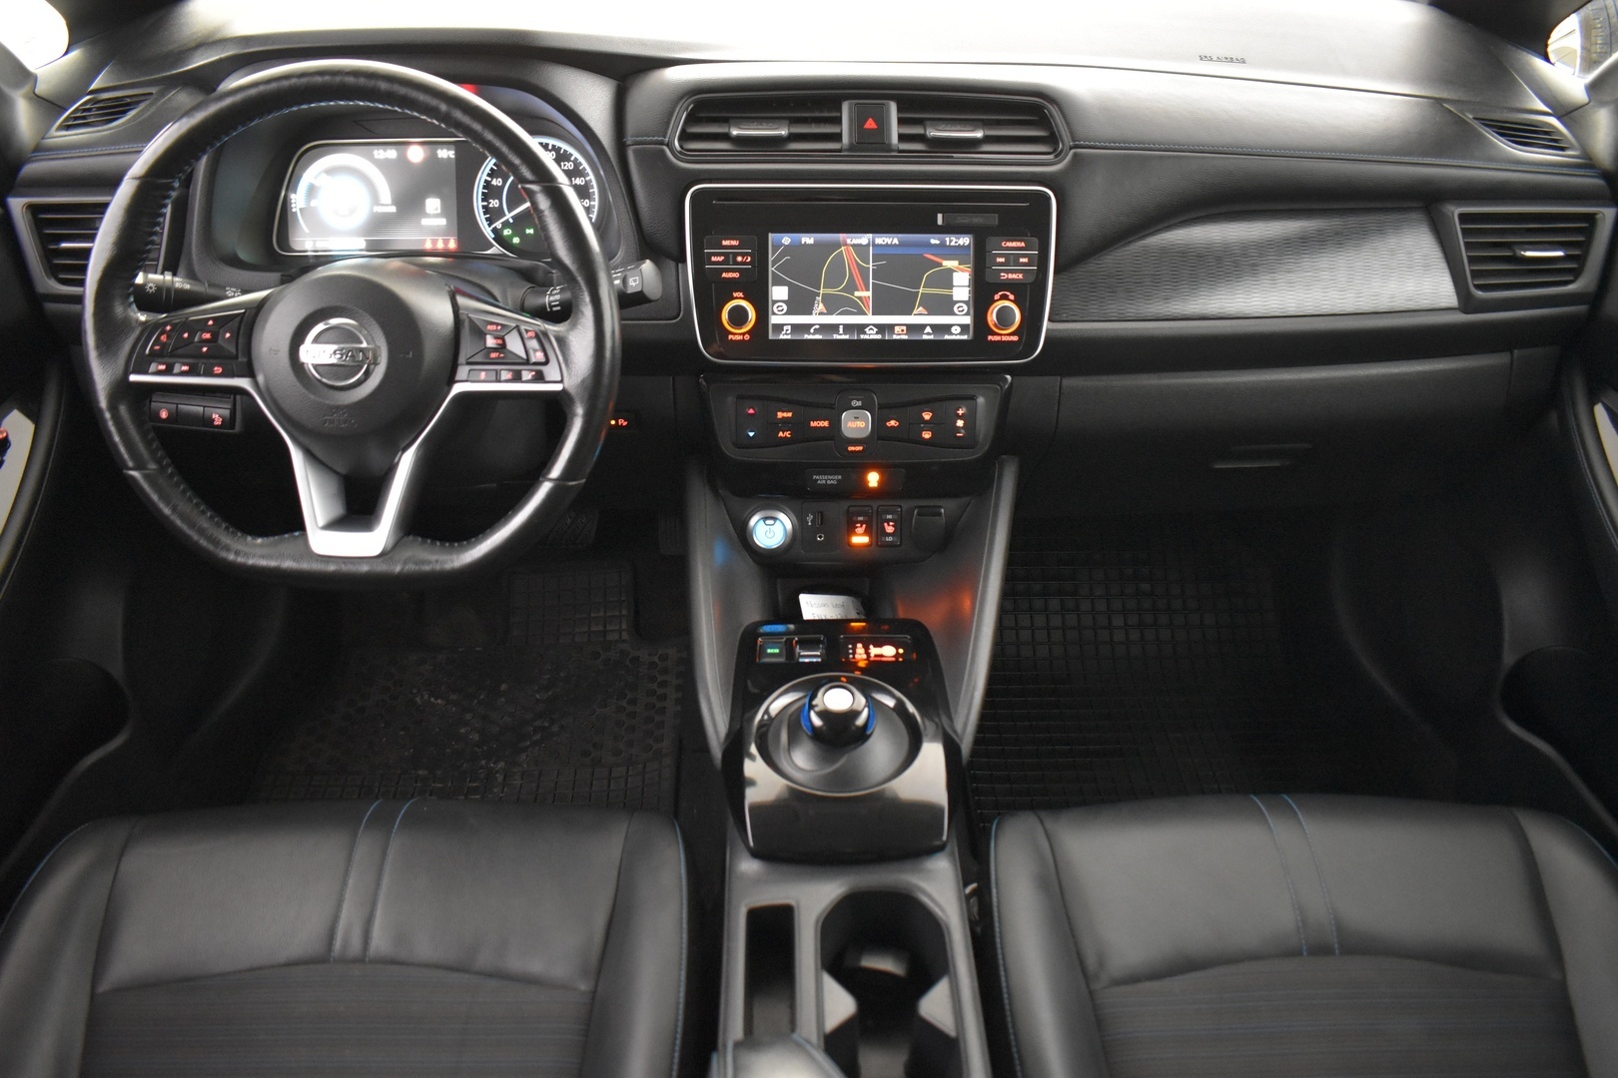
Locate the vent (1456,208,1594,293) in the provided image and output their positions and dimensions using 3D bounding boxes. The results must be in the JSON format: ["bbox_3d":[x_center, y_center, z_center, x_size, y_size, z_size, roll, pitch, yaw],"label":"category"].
[{"bbox_3d":[0.615,-0.251,1.059,0.120,0.071,0.040,0,14,-2],"label":"vent"}]

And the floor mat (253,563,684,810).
[{"bbox_3d":[-0.381,0.198,1.424,0.480,0.120,0.440,0,34,-2],"label":"floor mat"}]

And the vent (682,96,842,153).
[{"bbox_3d":[-0.043,-0.362,1.070,0.144,0.049,0.040,0,10,-2],"label":"vent"}]

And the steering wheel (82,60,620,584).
[{"bbox_3d":[-0.318,-0.147,0.865,0.372,0.358,0.095,0,9,-2],"label":"steering wheel"}]

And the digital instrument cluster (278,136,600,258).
[{"bbox_3d":[-0.332,-0.310,1.110,0.290,0.106,0.050,0,10,-2],"label":"digital instrument cluster"}]

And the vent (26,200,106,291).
[{"bbox_3d":[-0.601,-0.253,1.044,0.120,0.071,0.040,0,14,-2],"label":"vent"}]

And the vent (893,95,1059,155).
[{"bbox_3d":[0.145,-0.362,1.075,0.144,0.050,0.040,0,10,-2],"label":"vent"}]

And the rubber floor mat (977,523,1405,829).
[{"bbox_3d":[0.430,0.172,1.443,0.490,0.150,0.460,0,34,-2],"label":"rubber floor mat"}]

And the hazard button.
[{"bbox_3d":[0.053,-0.359,1.055,0.037,0.040,0.020,0,10,-2],"label":"hazard button"}]

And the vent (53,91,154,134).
[{"bbox_3d":[-0.624,-0.372,1.082,0.092,0.025,0.046,-3,72,-6],"label":"vent"}]

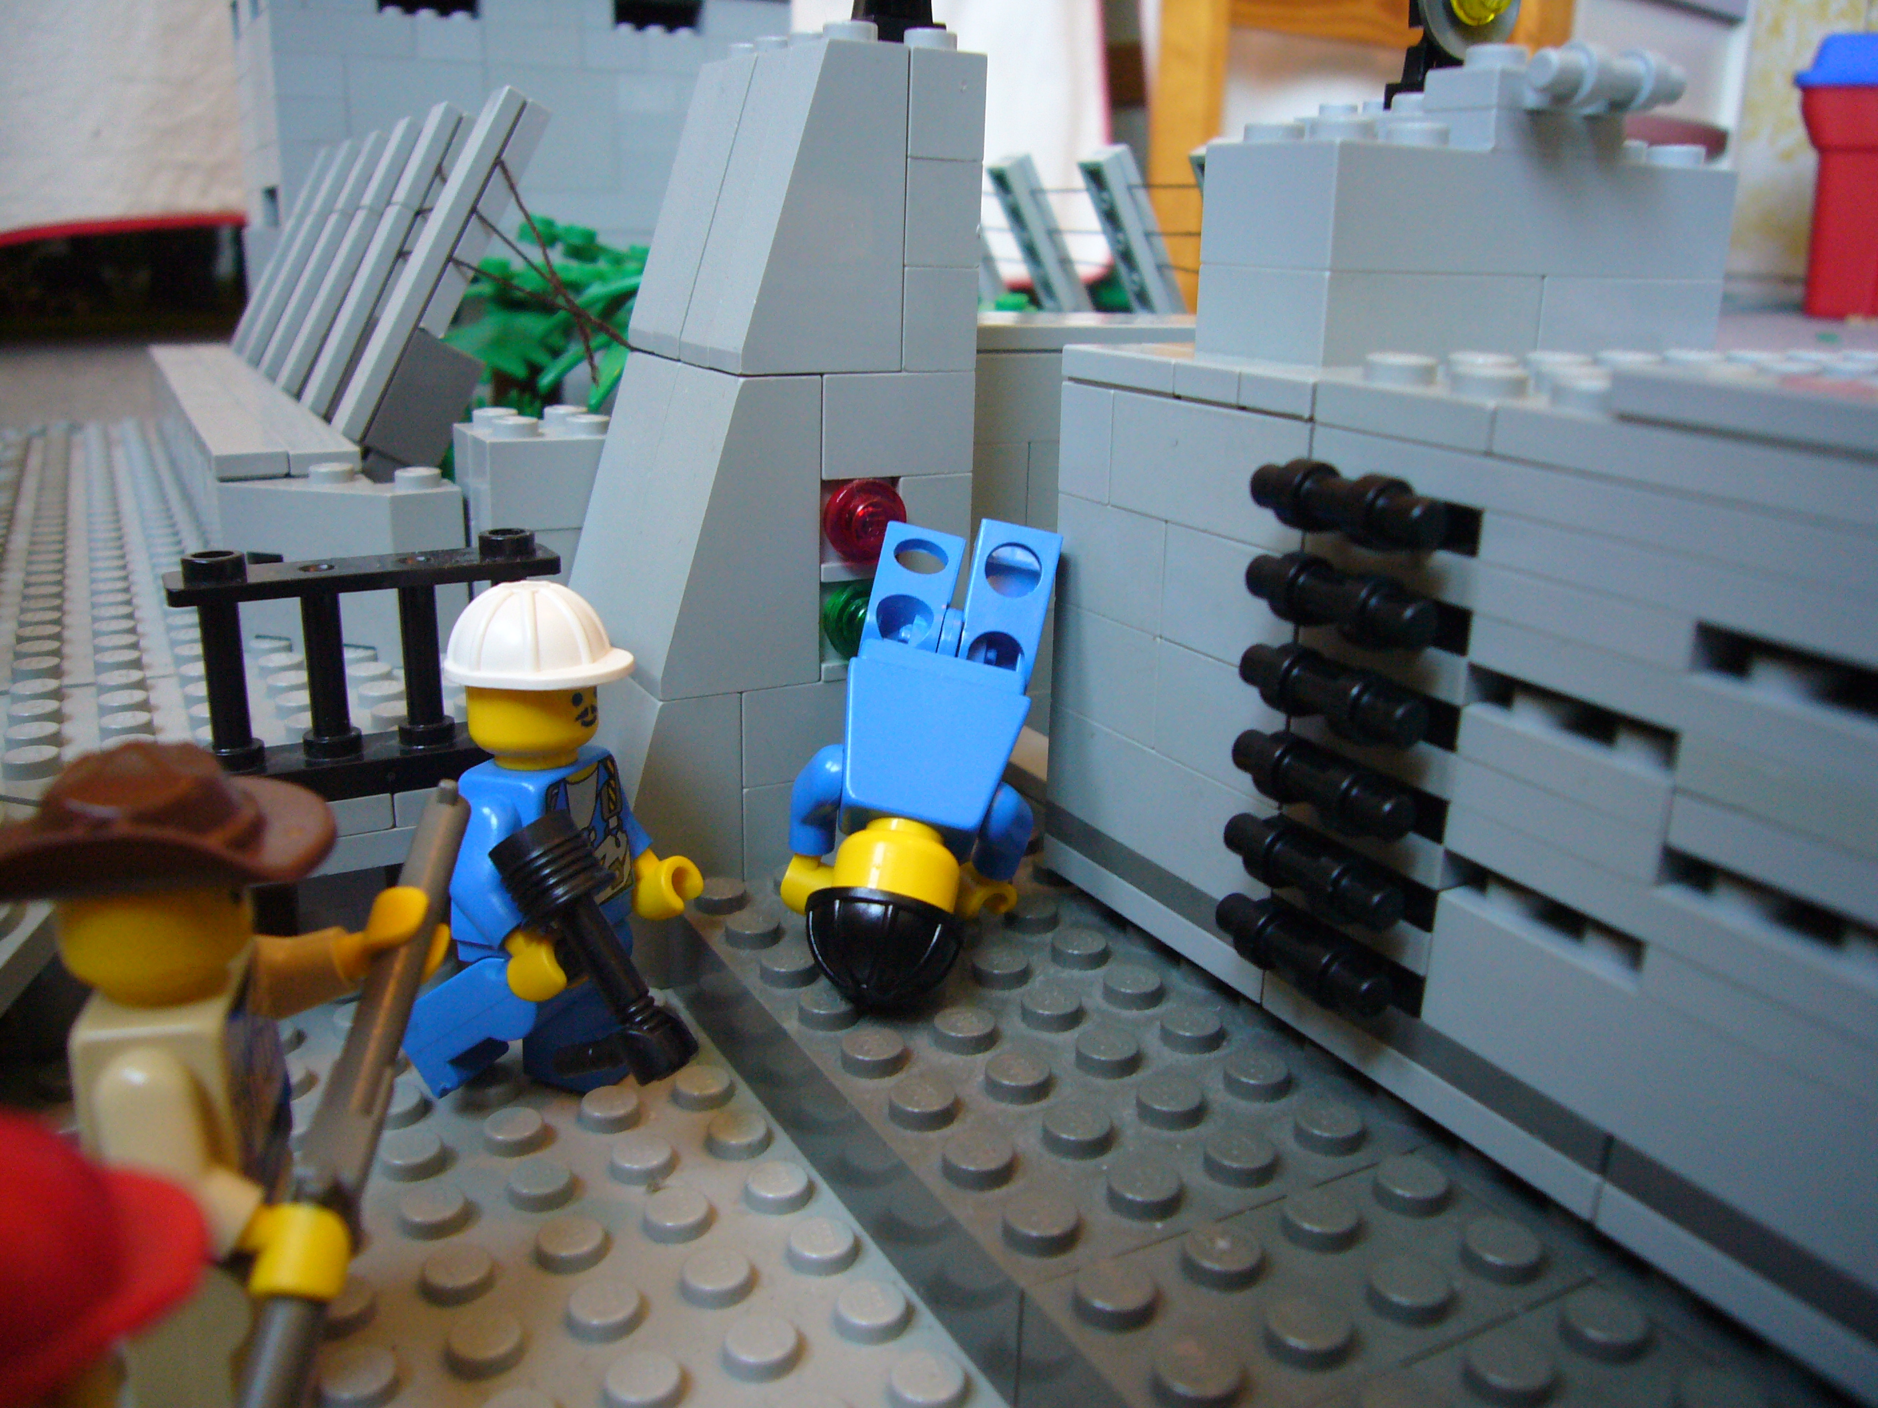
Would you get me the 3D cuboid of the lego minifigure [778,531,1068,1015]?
[{"bbox_3d":[-0.001,0.003,0.134,0.021,0.042,0.017,12,-21,-1],"label":"lego minifigure"}]

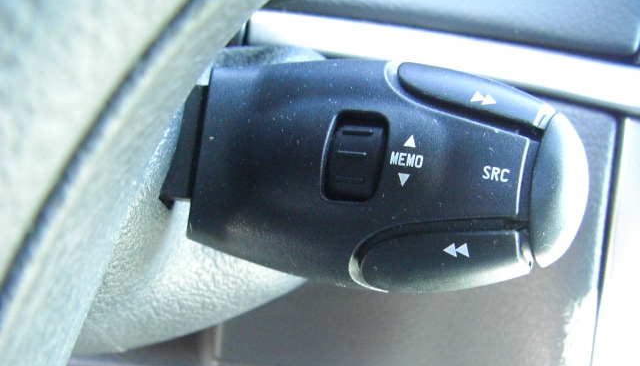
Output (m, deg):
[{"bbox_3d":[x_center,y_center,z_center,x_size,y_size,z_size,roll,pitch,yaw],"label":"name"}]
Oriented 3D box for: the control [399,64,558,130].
[{"bbox_3d":[0.033,-0.019,0.149,0.033,0.007,0.007,18,-15,0],"label":"control"}]

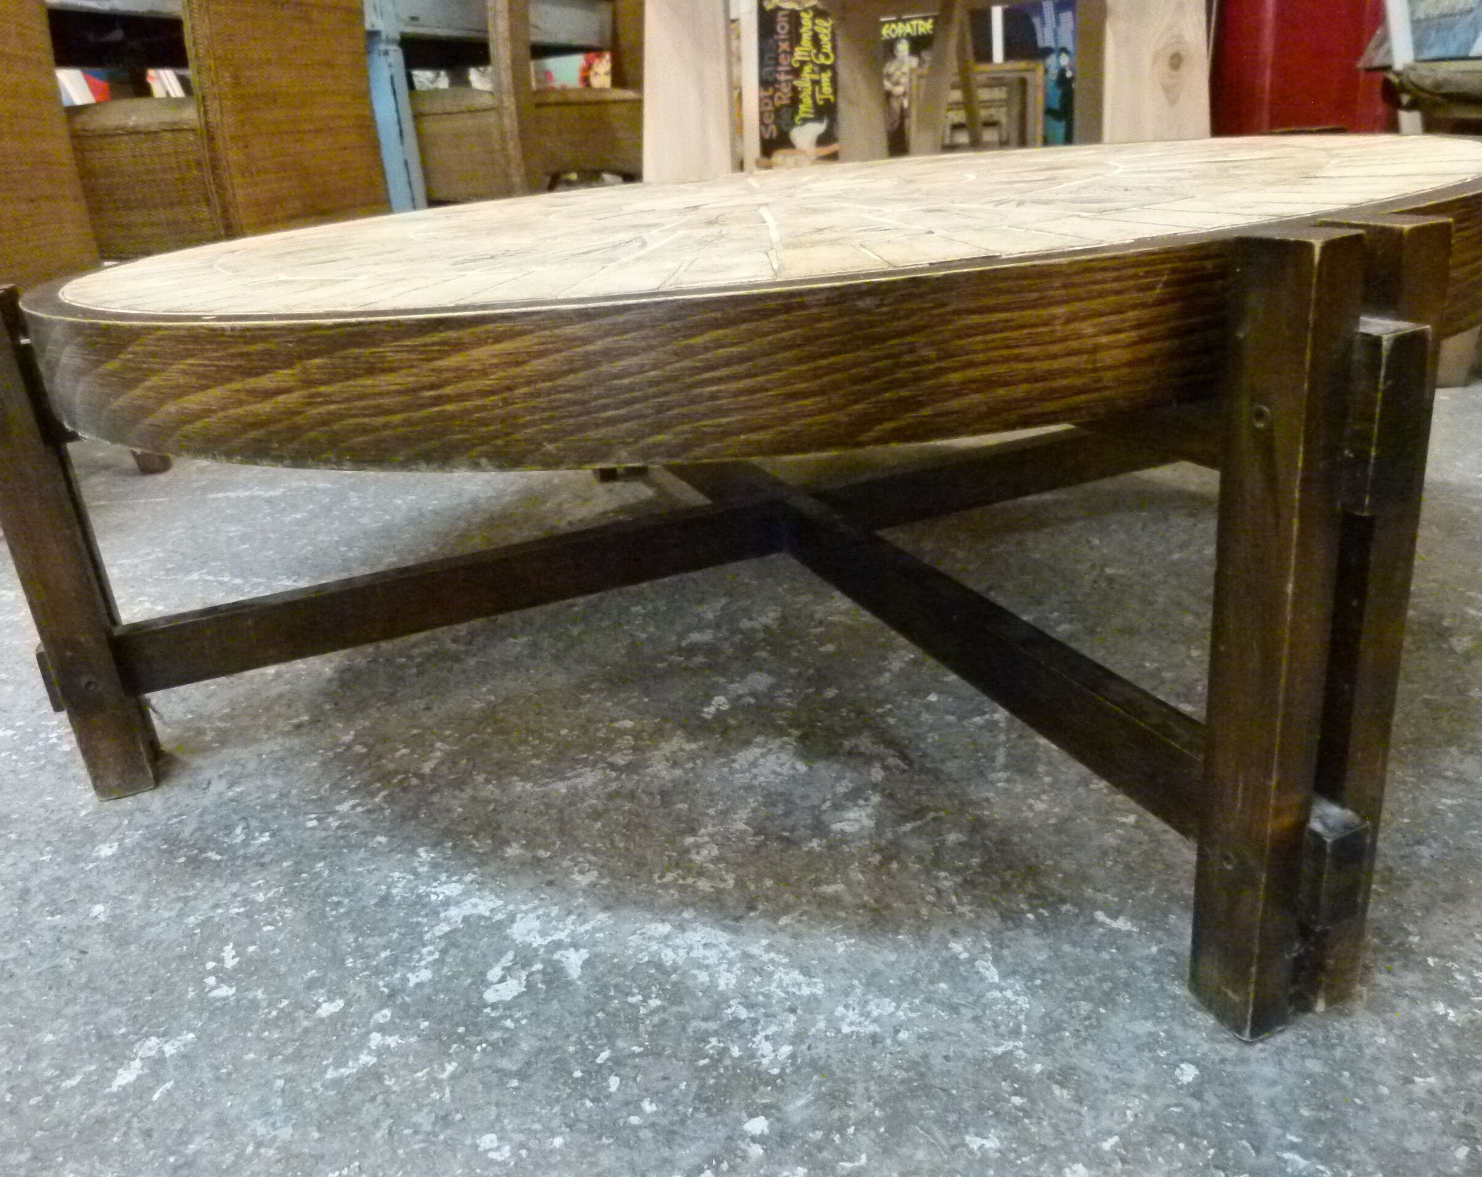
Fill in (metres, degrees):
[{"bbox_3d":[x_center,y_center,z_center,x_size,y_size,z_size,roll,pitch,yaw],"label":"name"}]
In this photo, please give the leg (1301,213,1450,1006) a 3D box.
[{"bbox_3d":[0.269,0.028,0.510,0.022,0.370,0.041,-13,22,-18],"label":"leg"}]

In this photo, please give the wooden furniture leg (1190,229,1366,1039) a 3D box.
[{"bbox_3d":[0.229,0.037,0.497,0.022,0.370,0.041,-13,22,-18],"label":"wooden furniture leg"}]

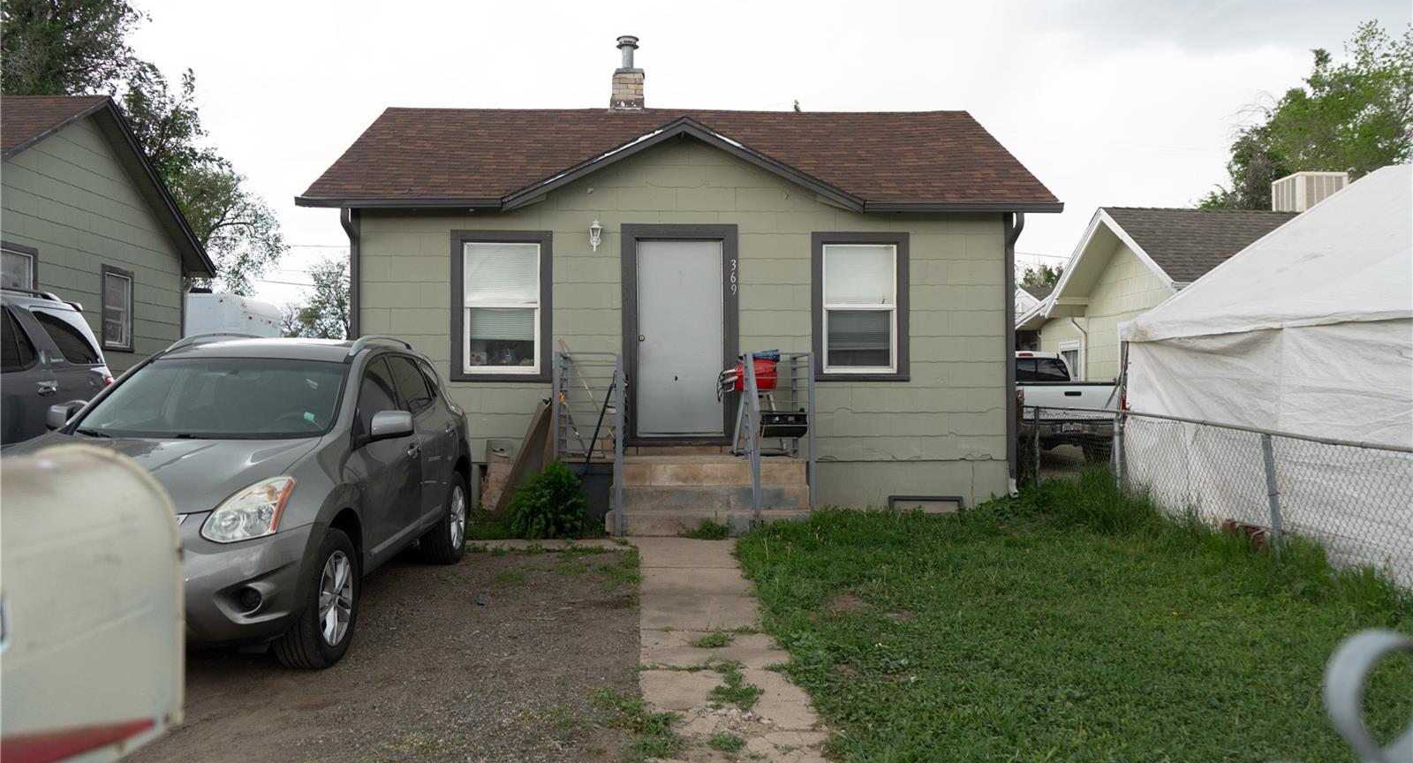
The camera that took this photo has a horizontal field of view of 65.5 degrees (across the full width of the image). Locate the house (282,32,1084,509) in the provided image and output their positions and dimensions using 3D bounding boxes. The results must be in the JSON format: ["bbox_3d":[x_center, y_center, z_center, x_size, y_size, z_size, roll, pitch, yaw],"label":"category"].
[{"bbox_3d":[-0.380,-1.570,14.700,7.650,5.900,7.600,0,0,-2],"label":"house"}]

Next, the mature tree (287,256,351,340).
[{"bbox_3d":[-10.900,-1.200,32.500,3.300,5.200,3.300,0,0,-2],"label":"mature tree"}]

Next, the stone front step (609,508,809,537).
[{"bbox_3d":[0.020,1.275,9.900,1.810,0.210,0.350,0,0,-2],"label":"stone front step"}]

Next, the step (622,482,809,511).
[{"bbox_3d":[0.020,1.065,10.200,1.790,0.200,0.350,0,0,-2],"label":"step"}]

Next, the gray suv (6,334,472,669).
[{"bbox_3d":[-2.670,0.525,6.700,1.840,1.680,4.660,0,0,-1],"label":"gray suv"}]

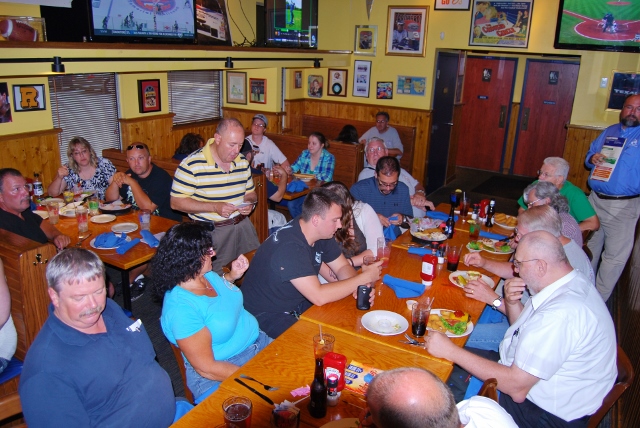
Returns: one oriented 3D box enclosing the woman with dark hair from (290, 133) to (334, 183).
[{"bbox_3d":[-0.052,-0.276,5.430,0.520,1.200,0.750,13,22,31],"label":"woman with dark hair"}]

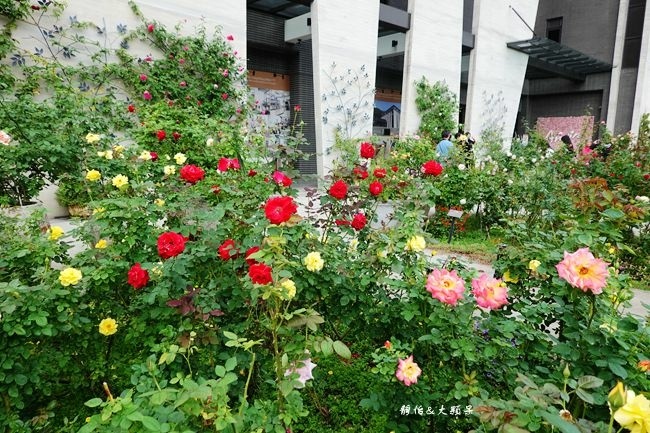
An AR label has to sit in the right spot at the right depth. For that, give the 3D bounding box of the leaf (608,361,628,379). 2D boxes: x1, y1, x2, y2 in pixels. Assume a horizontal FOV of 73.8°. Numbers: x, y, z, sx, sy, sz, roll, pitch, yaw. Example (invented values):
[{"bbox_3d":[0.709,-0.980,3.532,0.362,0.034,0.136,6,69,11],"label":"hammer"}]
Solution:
[{"bbox_3d":[0.745,0.391,1.100,0.060,0.010,0.032,23,53,28],"label":"leaf"}]

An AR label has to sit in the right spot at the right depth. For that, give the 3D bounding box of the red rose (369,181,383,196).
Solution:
[{"bbox_3d":[0.262,-0.145,2.250,0.069,0.079,0.065,1,10,7],"label":"red rose"}]

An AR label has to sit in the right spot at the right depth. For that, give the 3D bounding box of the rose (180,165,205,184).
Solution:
[{"bbox_3d":[-0.627,-0.199,2.050,0.112,0.085,0.095,-1,9,-6],"label":"rose"}]

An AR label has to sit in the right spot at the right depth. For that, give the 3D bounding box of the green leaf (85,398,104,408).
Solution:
[{"bbox_3d":[-0.585,0.475,1.100,0.049,0.010,0.028,-5,38,-15],"label":"green leaf"}]

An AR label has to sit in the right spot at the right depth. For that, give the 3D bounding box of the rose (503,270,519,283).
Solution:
[{"bbox_3d":[0.707,0.230,1.650,0.062,0.052,0.050,2,9,12],"label":"rose"}]

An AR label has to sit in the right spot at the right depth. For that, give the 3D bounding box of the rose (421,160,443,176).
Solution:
[{"bbox_3d":[0.504,-0.227,2.050,0.099,0.072,0.090,2,10,14],"label":"rose"}]

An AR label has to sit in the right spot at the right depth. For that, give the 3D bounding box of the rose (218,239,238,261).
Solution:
[{"bbox_3d":[-0.434,0.148,1.950,0.090,0.092,0.070,-2,9,-13],"label":"rose"}]

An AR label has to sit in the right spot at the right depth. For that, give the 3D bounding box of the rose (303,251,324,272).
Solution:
[{"bbox_3d":[-0.046,0.199,1.920,0.088,0.086,0.055,-1,9,-9],"label":"rose"}]

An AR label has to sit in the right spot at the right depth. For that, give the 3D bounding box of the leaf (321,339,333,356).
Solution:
[{"bbox_3d":[0.004,0.378,1.250,0.032,0.055,0.010,-5,-30,-3],"label":"leaf"}]

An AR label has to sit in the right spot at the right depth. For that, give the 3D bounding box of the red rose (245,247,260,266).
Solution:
[{"bbox_3d":[-0.293,0.170,1.800,0.079,0.087,0.070,-2,10,-9],"label":"red rose"}]

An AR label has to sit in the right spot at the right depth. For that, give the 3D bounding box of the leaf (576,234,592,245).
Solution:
[{"bbox_3d":[0.900,0.080,1.500,0.053,0.033,0.035,5,10,31],"label":"leaf"}]

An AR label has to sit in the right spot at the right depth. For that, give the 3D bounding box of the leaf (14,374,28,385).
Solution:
[{"bbox_3d":[-0.981,0.527,1.400,0.042,0.010,0.035,16,45,-9],"label":"leaf"}]

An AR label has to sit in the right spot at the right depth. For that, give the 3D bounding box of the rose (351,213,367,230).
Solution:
[{"bbox_3d":[0.188,0.028,2.400,0.082,0.095,0.075,1,9,4],"label":"rose"}]

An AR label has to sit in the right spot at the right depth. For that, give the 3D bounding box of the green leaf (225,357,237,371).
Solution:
[{"bbox_3d":[-0.286,0.448,1.320,0.037,0.042,0.025,-2,9,-13],"label":"green leaf"}]

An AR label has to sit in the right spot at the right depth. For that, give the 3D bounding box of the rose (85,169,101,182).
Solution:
[{"bbox_3d":[-1.181,-0.208,2.200,0.077,0.068,0.070,-5,11,-28],"label":"rose"}]

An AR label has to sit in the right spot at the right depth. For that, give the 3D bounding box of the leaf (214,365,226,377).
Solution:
[{"bbox_3d":[-0.345,0.508,1.430,0.038,0.038,0.025,-3,10,-14],"label":"leaf"}]

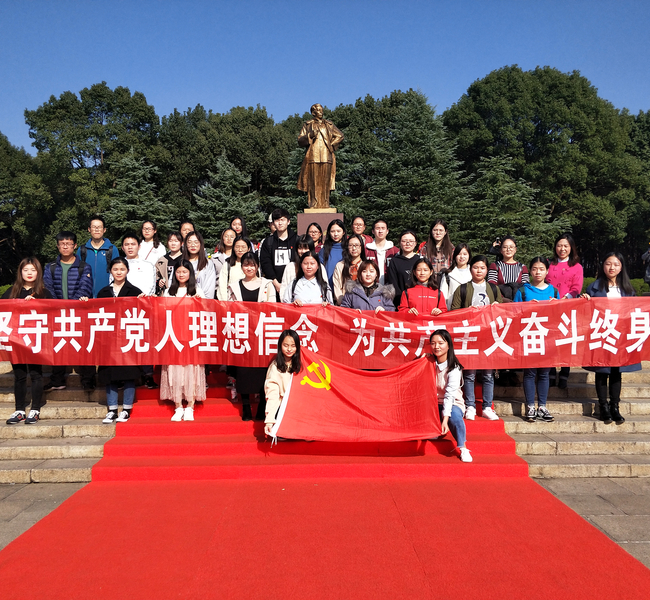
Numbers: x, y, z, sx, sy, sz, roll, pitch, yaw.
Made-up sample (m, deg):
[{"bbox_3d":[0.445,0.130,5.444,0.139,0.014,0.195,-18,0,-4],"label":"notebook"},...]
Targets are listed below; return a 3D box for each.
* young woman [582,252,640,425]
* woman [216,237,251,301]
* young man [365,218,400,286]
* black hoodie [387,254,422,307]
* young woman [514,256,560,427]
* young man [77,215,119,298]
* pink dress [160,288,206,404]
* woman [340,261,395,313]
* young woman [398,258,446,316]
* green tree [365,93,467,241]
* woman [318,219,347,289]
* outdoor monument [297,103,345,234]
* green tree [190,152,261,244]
[{"bbox_3d":[2.844,0.362,5.736,0.490,1.667,0.340,0,0,-1],"label":"young woman"},{"bbox_3d":[-0.983,0.145,6.420,0.470,1.670,0.320,0,-1,-4],"label":"woman"},{"bbox_3d":[0.716,-0.140,7.133,0.470,1.707,0.320,0,0,-1],"label":"young man"},{"bbox_3d":[0.885,-0.179,6.186,0.470,0.660,0.300,0,0,3],"label":"black hoodie"},{"bbox_3d":[2.049,0.368,5.560,0.430,1.573,0.360,0,0,8],"label":"young woman"},{"bbox_3d":[-2.768,-0.132,7.047,0.470,1.773,0.340,0,0,-1],"label":"young man"},{"bbox_3d":[-1.430,0.463,5.800,0.470,1.140,0.360,0,-1,-4],"label":"pink dress"},{"bbox_3d":[0.410,0.393,5.515,0.520,1.540,0.380,0,0,1],"label":"woman"},{"bbox_3d":[0.972,0.396,5.820,0.480,1.620,0.350,0,-1,2],"label":"young woman"},{"bbox_3d":[3.906,-4.400,25.500,5.000,9.700,4.800,0,-1,-1],"label":"green tree"},{"bbox_3d":[0.117,-0.138,7.125,0.440,1.709,0.320,0,0,-1],"label":"woman"},{"bbox_3d":[-0.205,-3.429,21.500,1.800,7.650,1.750,0,-1,-4],"label":"outdoor monument"},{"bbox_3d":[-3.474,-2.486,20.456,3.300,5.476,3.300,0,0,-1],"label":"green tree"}]

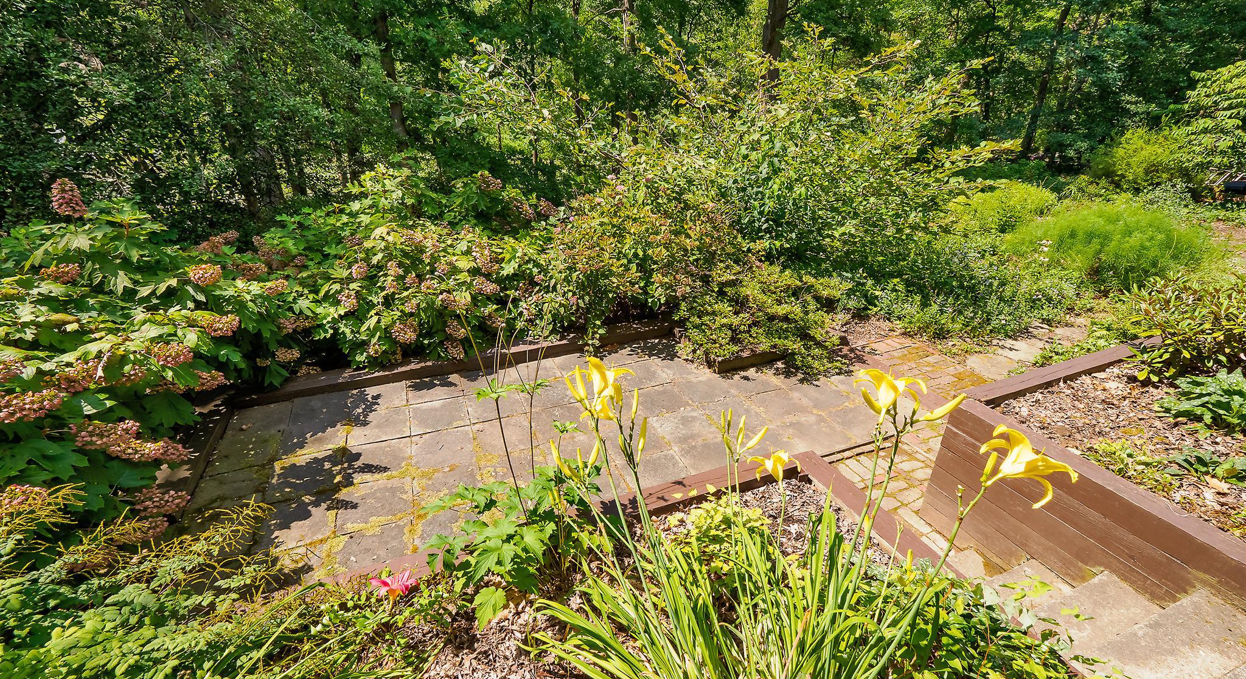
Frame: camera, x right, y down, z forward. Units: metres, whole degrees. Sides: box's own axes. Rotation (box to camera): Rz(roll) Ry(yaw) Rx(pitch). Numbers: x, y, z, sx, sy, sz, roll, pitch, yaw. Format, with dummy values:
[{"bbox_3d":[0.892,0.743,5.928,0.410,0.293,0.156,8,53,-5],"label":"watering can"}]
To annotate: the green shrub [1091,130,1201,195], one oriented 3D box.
[{"bbox_3d":[10.674,-3.621,10.300,1.600,1.220,1.450,23,33,39],"label":"green shrub"}]

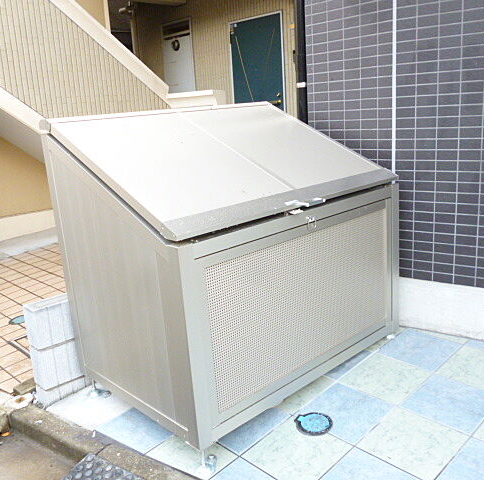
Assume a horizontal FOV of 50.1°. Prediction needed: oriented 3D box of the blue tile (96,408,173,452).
[{"bbox_3d":[-0.412,0.800,2.181,0.290,0.015,0.300,-22,22,-39],"label":"blue tile"}]

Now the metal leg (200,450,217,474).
[{"bbox_3d":[-0.118,0.805,1.906,0.050,0.070,0.055,-15,17,-41],"label":"metal leg"}]

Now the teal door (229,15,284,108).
[{"bbox_3d":[0.218,-1.612,6.192,0.050,1.930,0.830,-15,17,-41],"label":"teal door"}]

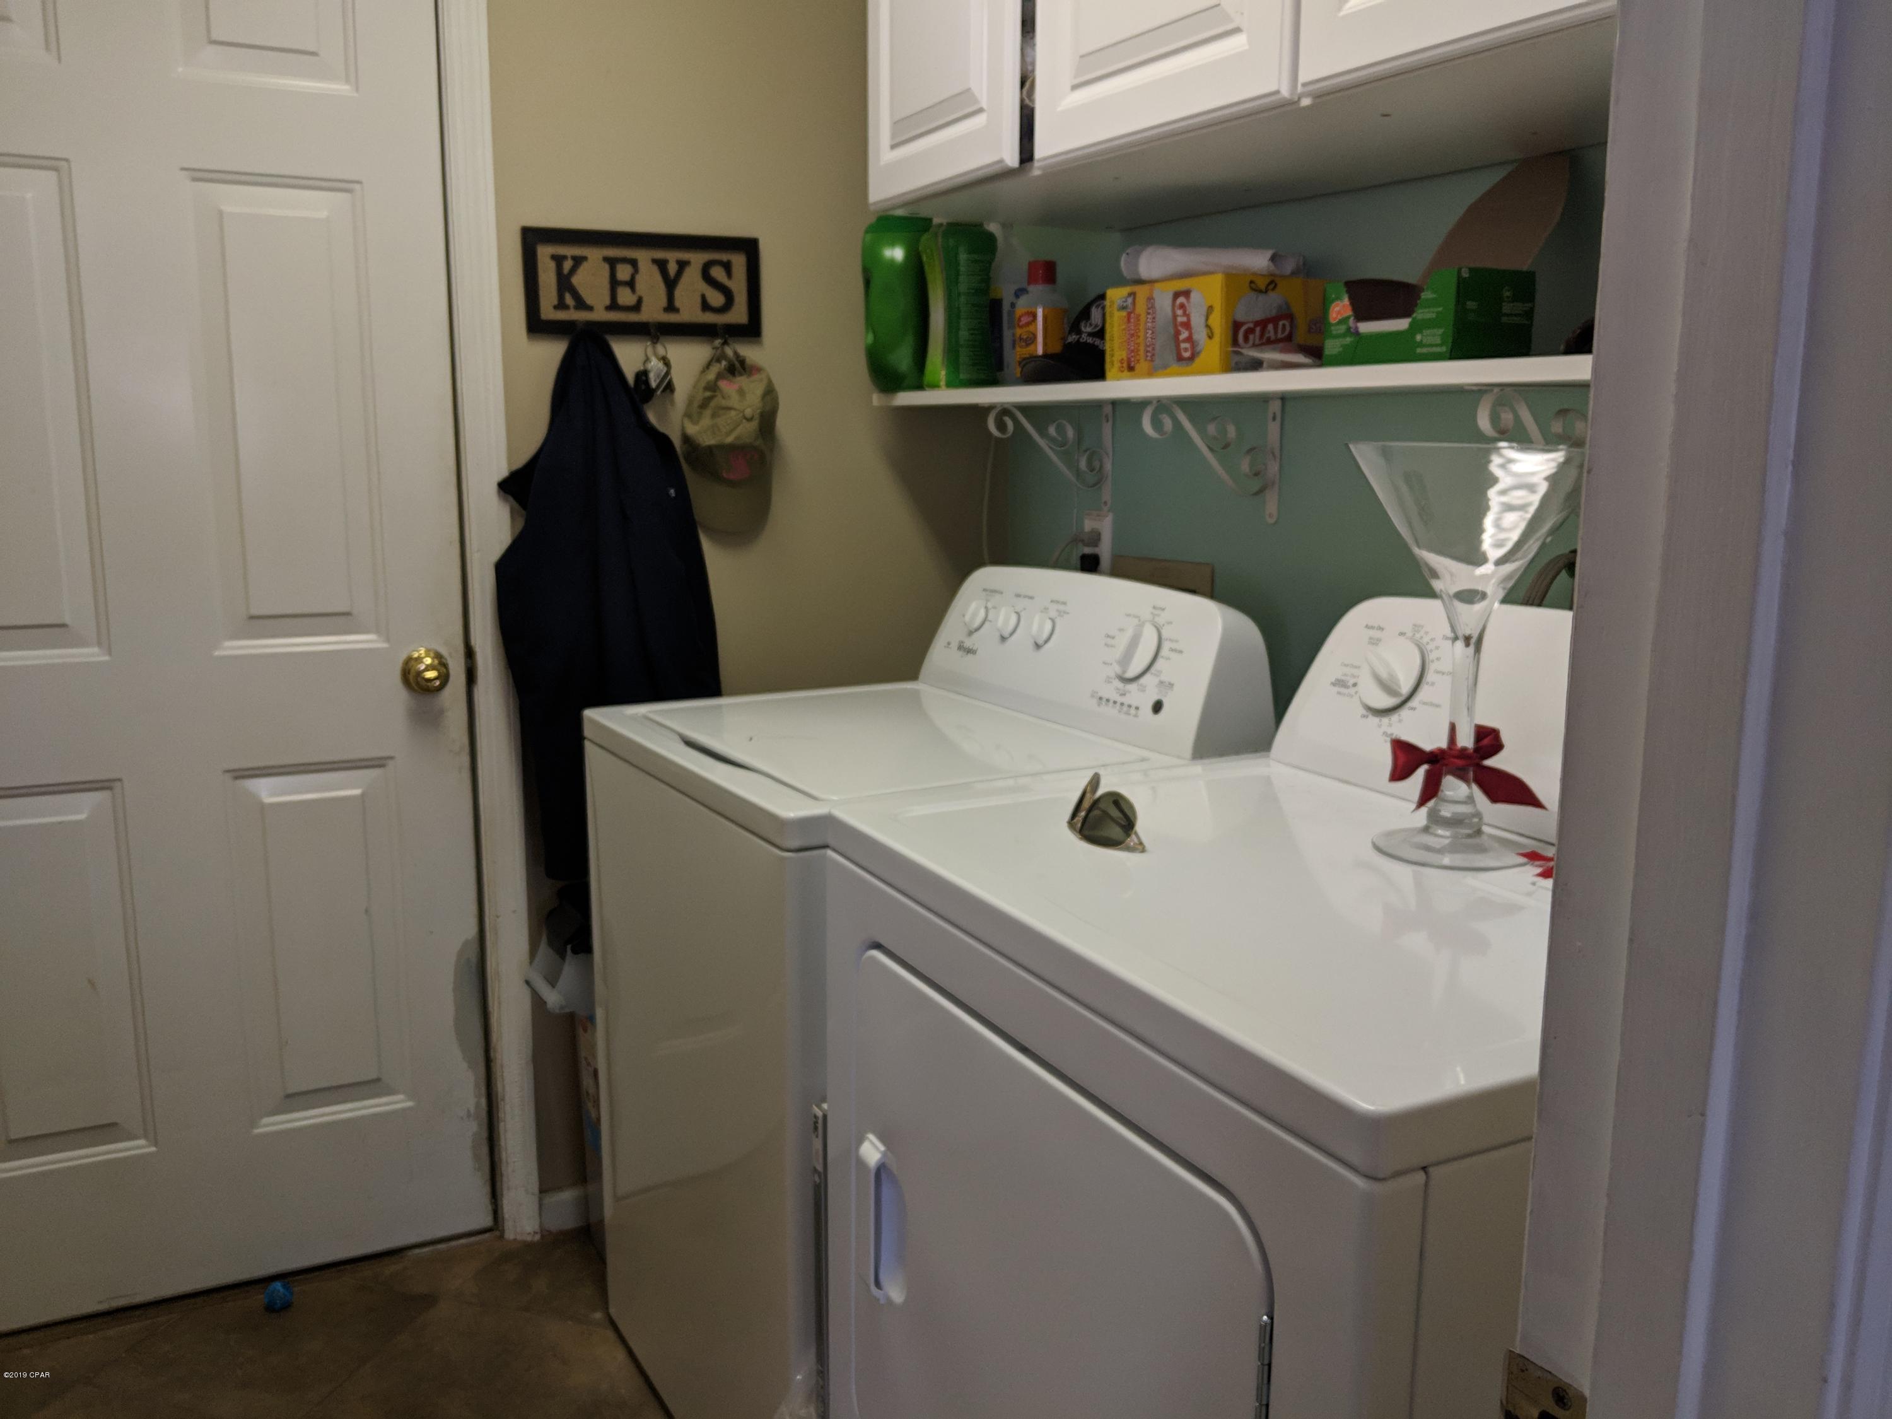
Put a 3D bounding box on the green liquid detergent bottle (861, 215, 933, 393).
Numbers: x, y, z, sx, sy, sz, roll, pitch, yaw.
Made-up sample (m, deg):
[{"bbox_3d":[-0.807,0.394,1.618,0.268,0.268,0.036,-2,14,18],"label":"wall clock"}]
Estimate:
[{"bbox_3d":[-0.066,-0.651,2.386,0.100,0.273,0.120,-5,11,-27],"label":"green liquid detergent bottle"}]

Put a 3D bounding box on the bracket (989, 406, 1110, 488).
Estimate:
[{"bbox_3d":[0.153,-0.382,2.264,0.221,0.164,0.024,-5,11,-27],"label":"bracket"}]

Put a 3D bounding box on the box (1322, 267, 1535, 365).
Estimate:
[{"bbox_3d":[0.468,-0.380,1.447,0.098,0.082,0.177,-5,11,-27],"label":"box"}]

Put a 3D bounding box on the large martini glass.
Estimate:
[{"bbox_3d":[0.455,-0.052,1.284,0.224,0.354,0.224,-5,11,-27],"label":"large martini glass"}]

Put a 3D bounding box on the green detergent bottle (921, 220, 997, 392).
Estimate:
[{"bbox_3d":[0.020,-0.623,2.300,0.112,0.252,0.085,-5,11,-27],"label":"green detergent bottle"}]

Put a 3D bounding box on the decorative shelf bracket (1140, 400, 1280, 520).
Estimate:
[{"bbox_3d":[0.337,-0.322,1.911,0.217,0.163,0.024,-5,11,-27],"label":"decorative shelf bracket"}]

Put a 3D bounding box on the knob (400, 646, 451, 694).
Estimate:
[{"bbox_3d":[-0.765,-0.057,2.169,0.067,0.067,0.060,-5,11,-27],"label":"knob"}]

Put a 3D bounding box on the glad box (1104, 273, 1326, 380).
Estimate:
[{"bbox_3d":[0.322,-0.456,1.787,0.151,0.110,0.234,-5,11,-27],"label":"glad box"}]

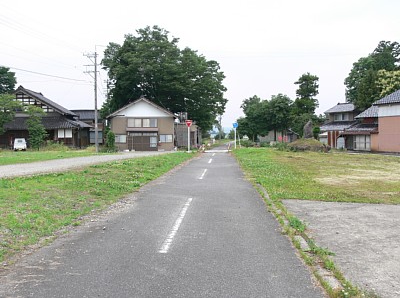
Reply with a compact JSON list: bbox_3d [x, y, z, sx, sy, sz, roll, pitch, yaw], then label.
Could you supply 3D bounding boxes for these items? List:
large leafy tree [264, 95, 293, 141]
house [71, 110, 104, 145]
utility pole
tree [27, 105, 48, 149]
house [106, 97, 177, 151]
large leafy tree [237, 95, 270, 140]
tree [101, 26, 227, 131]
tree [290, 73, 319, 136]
[{"bbox_3d":[11.170,-4.041,57.913,4.200,7.800,4.200,0,2,0],"label":"large leafy tree"},{"bbox_3d":[-17.631,-2.964,62.543,6.500,5.800,5.800,0,2,-5],"label":"house"},{"bbox_3d":[-12.072,-5.198,45.077,1.600,11.200,0.500,0,2,0],"label":"utility pole"},{"bbox_3d":[-20.052,-2.547,49.750,2.700,5.650,2.600,0,2,0],"label":"tree"},{"bbox_3d":[-7.551,-3.245,54.333,8.600,6.800,9.000,0,2,-4],"label":"house"},{"bbox_3d":[7.590,-3.941,57.915,4.400,7.600,4.300,0,2,0],"label":"large leafy tree"},{"bbox_3d":[-6.474,-11.162,71.728,22.000,21.700,18.500,0,2,0],"label":"tree"},{"bbox_3d":[16.244,-6.073,62.860,4.400,11.600,4.200,0,2,0],"label":"tree"}]

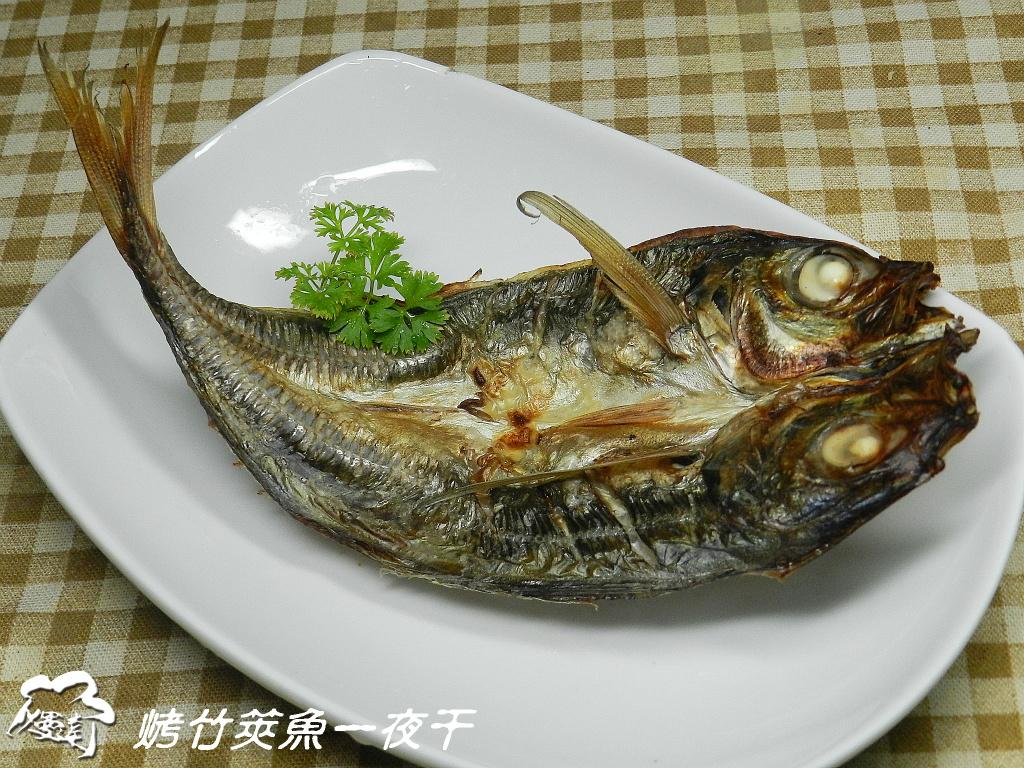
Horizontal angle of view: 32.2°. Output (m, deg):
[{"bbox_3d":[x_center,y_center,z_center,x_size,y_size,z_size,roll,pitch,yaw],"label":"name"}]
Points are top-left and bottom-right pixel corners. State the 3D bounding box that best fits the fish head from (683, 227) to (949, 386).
[{"bbox_3d":[0.073,-0.017,0.420,0.061,0.022,0.039,0,49,7],"label":"fish head"}]

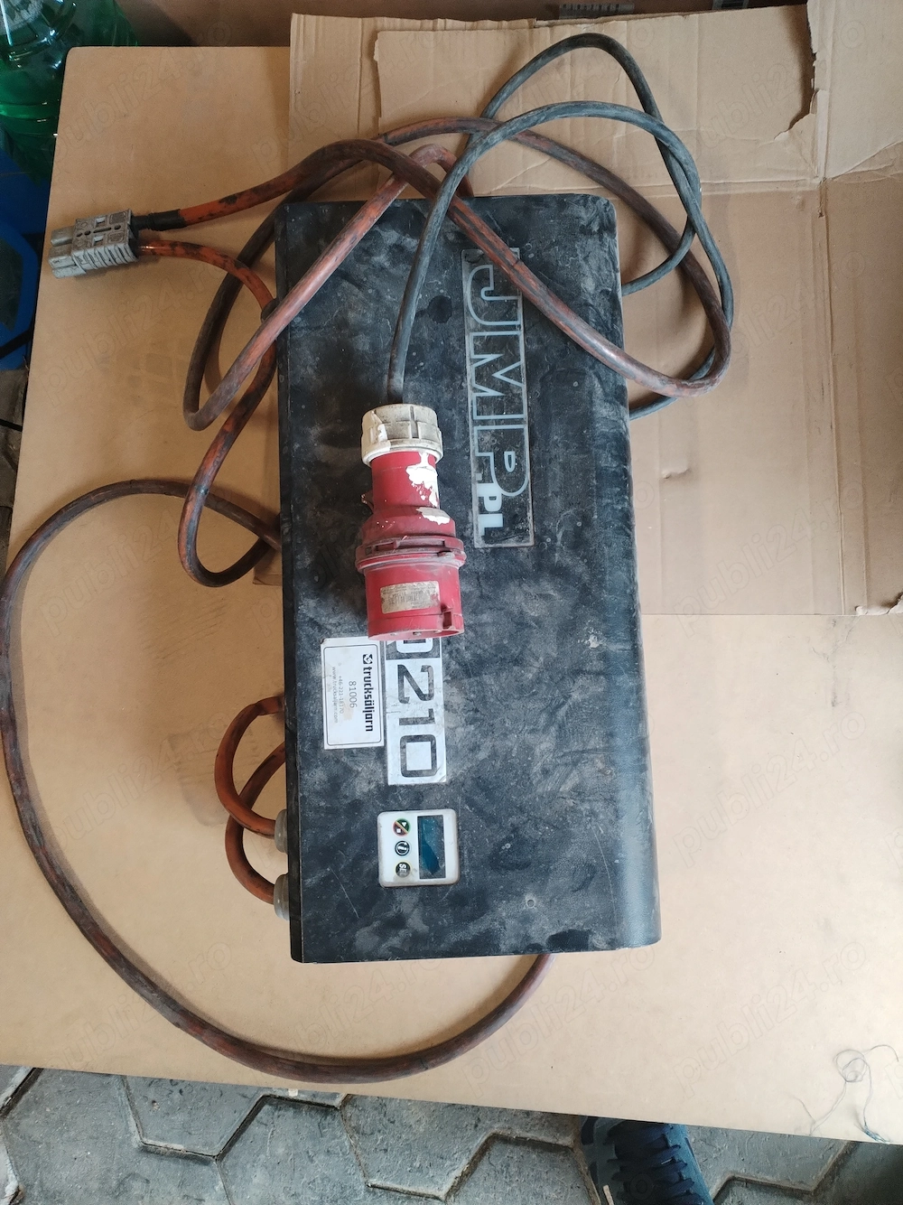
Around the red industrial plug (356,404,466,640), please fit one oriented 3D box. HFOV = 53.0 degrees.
[{"bbox_3d":[-0.030,-0.054,0.609,0.075,0.076,0.149,-5,80,-1],"label":"red industrial plug"}]

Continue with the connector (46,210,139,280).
[{"bbox_3d":[-0.363,-0.364,0.920,0.082,0.024,0.053,-12,57,1],"label":"connector"}]

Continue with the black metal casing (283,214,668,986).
[{"bbox_3d":[0.006,-0.020,0.735,0.260,0.188,0.543,-2,84,-1],"label":"black metal casing"}]

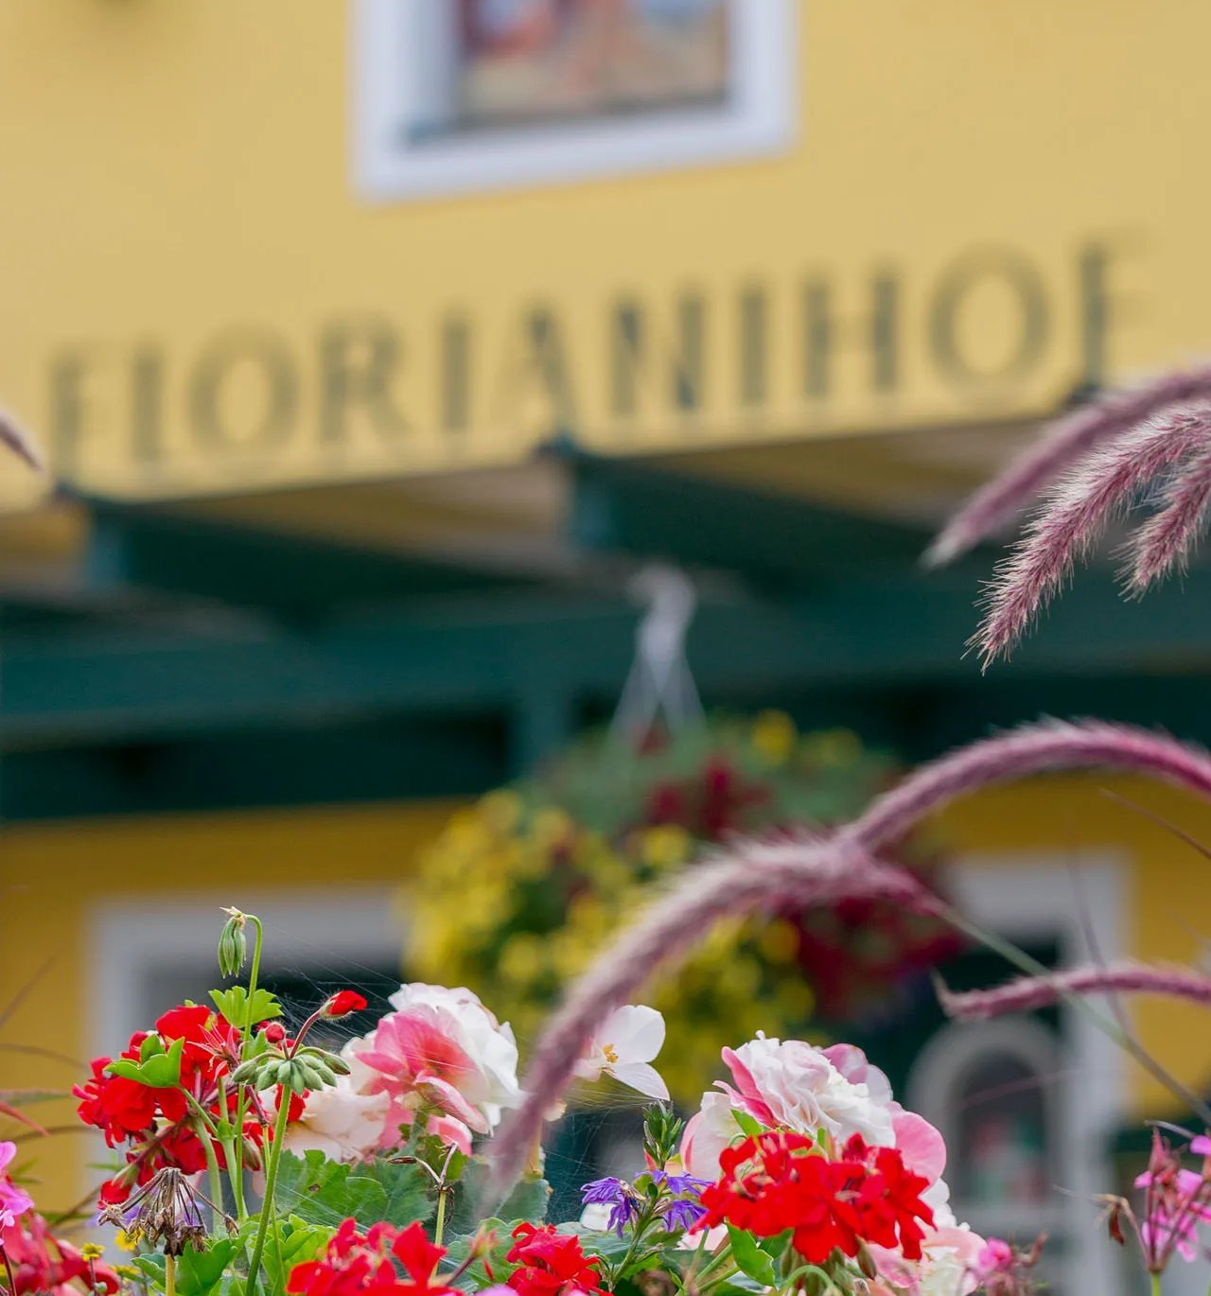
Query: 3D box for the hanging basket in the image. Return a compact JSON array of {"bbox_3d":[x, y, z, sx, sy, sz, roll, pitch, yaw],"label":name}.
[{"bbox_3d":[0.122,0.407,7.100,0.840,0.570,0.800,-1,-6,0],"label":"hanging basket"}]

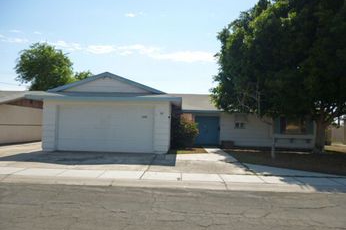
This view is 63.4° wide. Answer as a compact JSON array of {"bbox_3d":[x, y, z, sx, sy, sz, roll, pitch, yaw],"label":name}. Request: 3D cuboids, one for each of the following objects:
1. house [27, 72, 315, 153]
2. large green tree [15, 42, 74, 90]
[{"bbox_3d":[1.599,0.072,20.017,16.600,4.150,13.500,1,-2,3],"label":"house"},{"bbox_3d":[-13.557,-2.646,29.633,6.400,9.900,6.400,1,-2,3],"label":"large green tree"}]

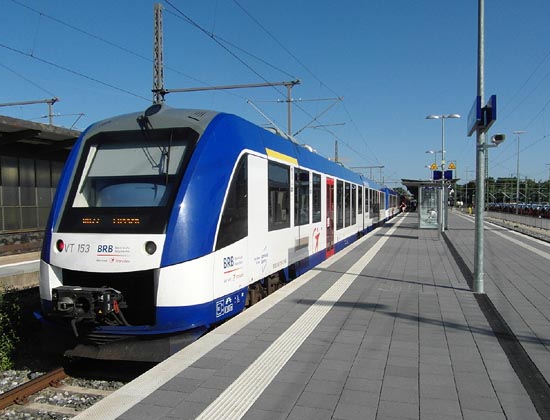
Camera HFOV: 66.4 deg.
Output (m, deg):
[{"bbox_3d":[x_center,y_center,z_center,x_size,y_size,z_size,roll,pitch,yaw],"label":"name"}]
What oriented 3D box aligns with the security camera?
[{"bbox_3d":[3.775,-1.186,7.100,0.180,0.130,0.320,0,6,19],"label":"security camera"}]

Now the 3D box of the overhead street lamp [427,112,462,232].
[{"bbox_3d":[8.429,-1.901,20.938,1.620,5.975,0.350,0,1,19],"label":"overhead street lamp"}]

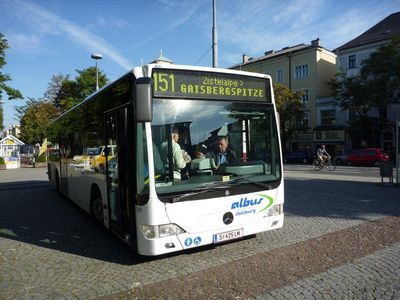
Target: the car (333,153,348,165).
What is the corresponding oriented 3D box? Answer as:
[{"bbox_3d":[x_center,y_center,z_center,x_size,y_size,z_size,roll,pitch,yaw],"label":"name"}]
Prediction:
[{"bbox_3d":[15.900,0.700,34.000,1.720,1.460,4.100,-1,0,-42],"label":"car"}]

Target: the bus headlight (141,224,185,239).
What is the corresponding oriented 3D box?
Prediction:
[{"bbox_3d":[-0.458,1.048,4.260,0.530,0.180,0.180,-2,1,-20],"label":"bus headlight"}]

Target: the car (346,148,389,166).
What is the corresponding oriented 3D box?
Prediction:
[{"bbox_3d":[15.600,0.660,30.500,1.700,1.550,3.900,-1,0,-42],"label":"car"}]

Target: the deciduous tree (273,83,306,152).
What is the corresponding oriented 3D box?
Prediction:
[{"bbox_3d":[9.954,-3.400,40.000,6.300,9.700,6.300,-1,0,0],"label":"deciduous tree"}]

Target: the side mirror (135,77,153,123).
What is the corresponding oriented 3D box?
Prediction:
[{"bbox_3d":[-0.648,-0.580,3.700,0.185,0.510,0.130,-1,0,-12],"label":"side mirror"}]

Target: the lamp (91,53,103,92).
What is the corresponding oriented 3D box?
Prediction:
[{"bbox_3d":[-5.407,-1.723,17.000,0.620,6.730,0.620,-1,0,0],"label":"lamp"}]

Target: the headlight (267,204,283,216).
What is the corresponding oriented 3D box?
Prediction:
[{"bbox_3d":[1.172,0.983,5.214,0.510,0.180,0.180,-3,2,-41],"label":"headlight"}]

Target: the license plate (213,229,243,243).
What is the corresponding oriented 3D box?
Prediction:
[{"bbox_3d":[0.414,1.228,4.656,0.520,0.120,0.020,-3,2,-30],"label":"license plate"}]

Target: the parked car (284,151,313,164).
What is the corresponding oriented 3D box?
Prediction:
[{"bbox_3d":[10.800,0.700,36.600,1.720,1.450,4.200,-1,0,-42],"label":"parked car"}]

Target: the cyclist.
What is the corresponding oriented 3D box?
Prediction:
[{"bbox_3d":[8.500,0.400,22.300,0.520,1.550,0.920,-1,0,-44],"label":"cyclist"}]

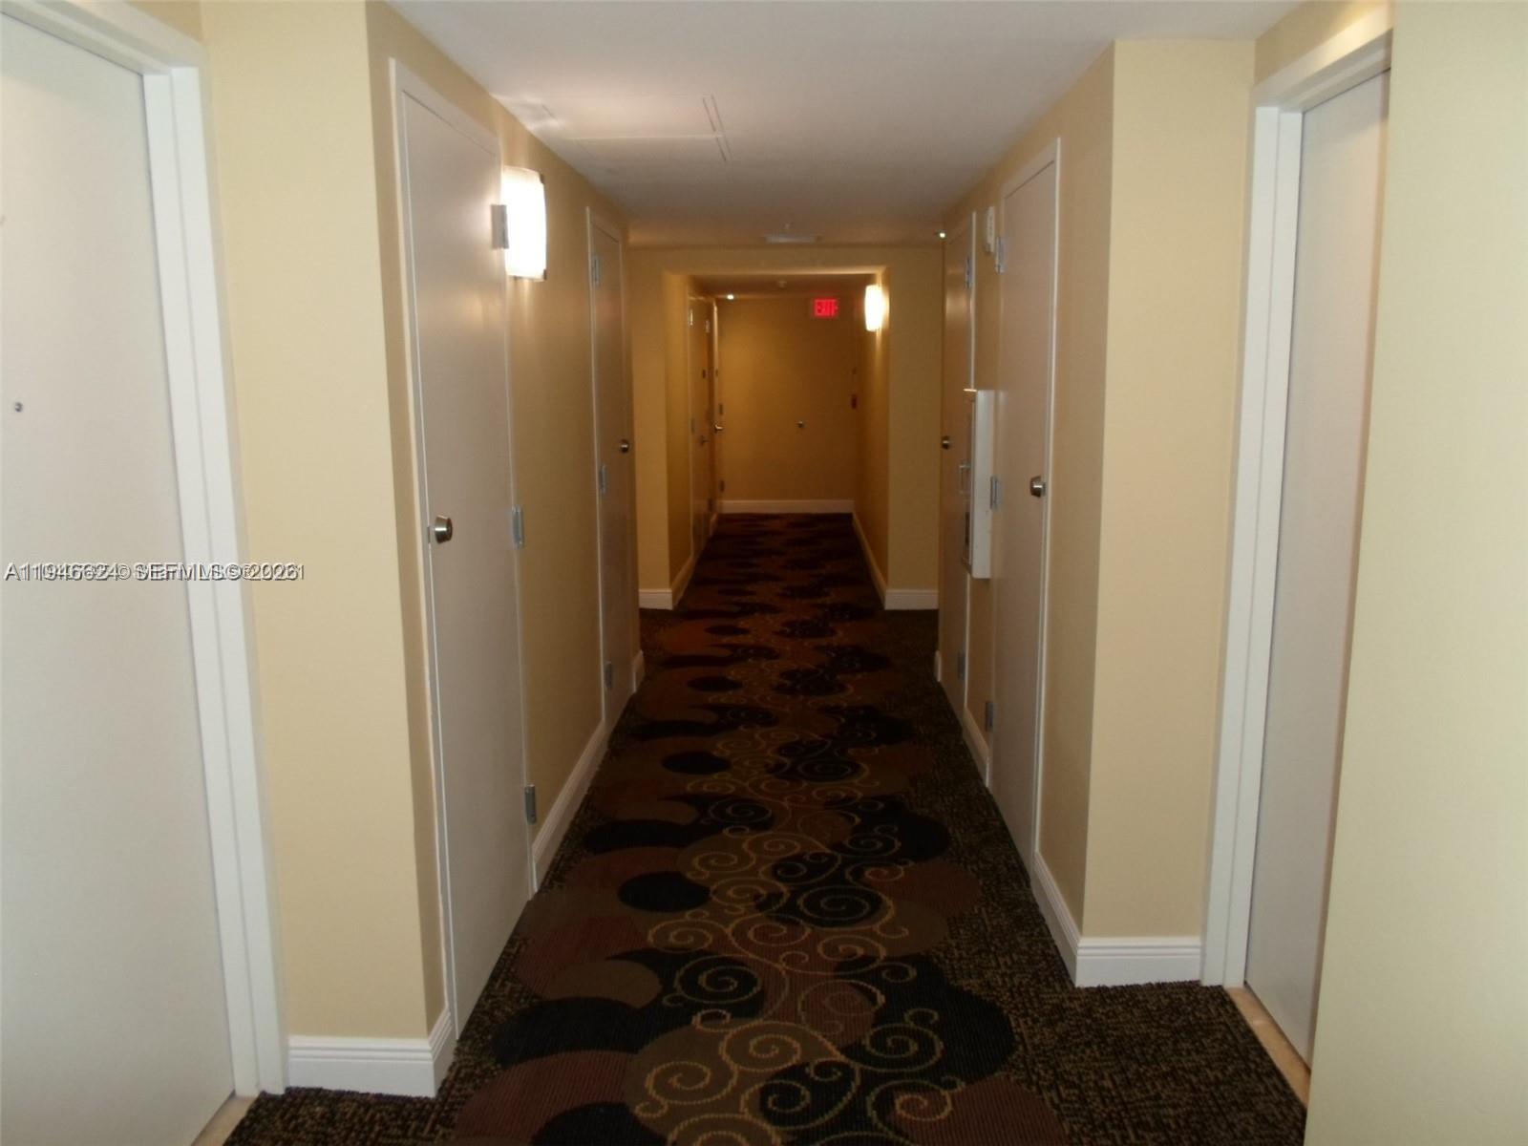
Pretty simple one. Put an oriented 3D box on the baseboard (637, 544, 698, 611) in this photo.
[{"bbox_3d":[-0.678,0.038,7.790,0.266,0.134,1.510,0,9,2],"label":"baseboard"}]

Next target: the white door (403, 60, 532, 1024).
[{"bbox_3d":[-0.744,-0.033,2.715,0.110,2.127,0.776,0,9,2],"label":"white door"}]

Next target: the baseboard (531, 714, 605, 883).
[{"bbox_3d":[-0.658,0.764,3.874,0.018,0.134,1.287,0,9,2],"label":"baseboard"}]

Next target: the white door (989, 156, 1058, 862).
[{"bbox_3d":[0.845,-0.196,3.513,0.110,2.127,0.792,0,9,2],"label":"white door"}]

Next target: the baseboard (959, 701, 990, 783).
[{"bbox_3d":[0.828,0.666,4.329,0.018,0.134,0.567,0,9,2],"label":"baseboard"}]

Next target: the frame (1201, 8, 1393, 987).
[{"bbox_3d":[1.130,0.067,2.124,0.152,2.113,0.935,0,9,2],"label":"frame"}]

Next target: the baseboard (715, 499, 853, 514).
[{"bbox_3d":[0.238,-0.687,11.647,1.398,0.134,0.018,0,9,2],"label":"baseboard"}]

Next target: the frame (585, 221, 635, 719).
[{"bbox_3d":[-0.684,-0.408,4.735,0.110,2.127,0.761,0,9,2],"label":"frame"}]

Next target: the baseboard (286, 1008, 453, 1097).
[{"bbox_3d":[-0.855,1.034,2.429,0.321,0.134,0.201,0,9,2],"label":"baseboard"}]

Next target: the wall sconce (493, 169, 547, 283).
[{"bbox_3d":[-0.652,-0.956,3.074,0.090,0.299,0.185,0,9,2],"label":"wall sconce"}]

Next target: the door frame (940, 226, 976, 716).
[{"bbox_3d":[0.863,-0.426,4.878,0.055,2.067,0.783,0,9,2],"label":"door frame"}]

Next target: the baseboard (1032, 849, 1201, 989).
[{"bbox_3d":[0.936,0.914,2.990,0.312,0.134,0.566,0,9,2],"label":"baseboard"}]

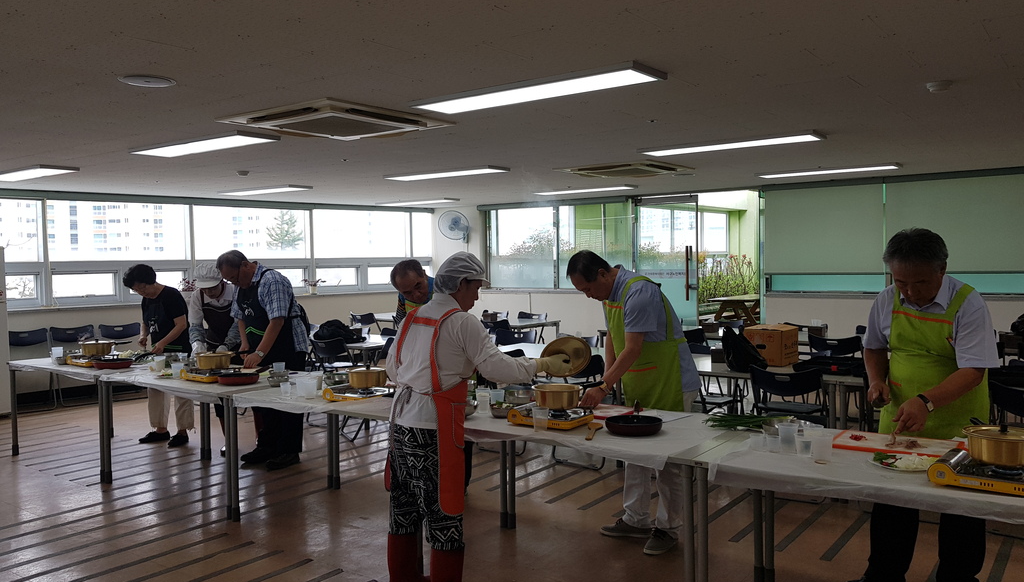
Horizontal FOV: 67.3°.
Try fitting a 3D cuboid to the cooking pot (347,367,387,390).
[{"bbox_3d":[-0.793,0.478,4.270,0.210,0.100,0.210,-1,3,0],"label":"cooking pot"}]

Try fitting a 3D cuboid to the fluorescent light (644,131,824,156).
[{"bbox_3d":[1.504,-1.018,5.357,1.250,0.030,0.310,1,3,38],"label":"fluorescent light"}]

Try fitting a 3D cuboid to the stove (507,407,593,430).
[{"bbox_3d":[0.184,0.593,3.730,0.325,0.088,0.270,1,2,35],"label":"stove"}]

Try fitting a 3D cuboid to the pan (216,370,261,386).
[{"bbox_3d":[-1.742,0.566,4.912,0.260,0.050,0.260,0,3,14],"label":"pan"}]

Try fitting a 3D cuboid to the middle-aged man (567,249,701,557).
[{"bbox_3d":[0.637,0.559,4.077,0.670,1.570,0.490,-2,3,-26],"label":"middle-aged man"}]

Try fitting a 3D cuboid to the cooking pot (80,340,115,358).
[{"bbox_3d":[-3.377,0.459,6.244,0.245,0.115,0.245,0,1,0],"label":"cooking pot"}]

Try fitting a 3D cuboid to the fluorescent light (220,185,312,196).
[{"bbox_3d":[-2.754,-1.115,8.553,1.250,0.030,0.310,1,3,37],"label":"fluorescent light"}]

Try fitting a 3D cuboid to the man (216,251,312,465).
[{"bbox_3d":[-1.906,0.528,5.959,0.560,1.660,0.660,1,2,35],"label":"man"}]

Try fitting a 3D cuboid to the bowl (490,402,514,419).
[{"bbox_3d":[-0.038,0.606,3.894,0.142,0.060,0.142,0,1,0],"label":"bowl"}]

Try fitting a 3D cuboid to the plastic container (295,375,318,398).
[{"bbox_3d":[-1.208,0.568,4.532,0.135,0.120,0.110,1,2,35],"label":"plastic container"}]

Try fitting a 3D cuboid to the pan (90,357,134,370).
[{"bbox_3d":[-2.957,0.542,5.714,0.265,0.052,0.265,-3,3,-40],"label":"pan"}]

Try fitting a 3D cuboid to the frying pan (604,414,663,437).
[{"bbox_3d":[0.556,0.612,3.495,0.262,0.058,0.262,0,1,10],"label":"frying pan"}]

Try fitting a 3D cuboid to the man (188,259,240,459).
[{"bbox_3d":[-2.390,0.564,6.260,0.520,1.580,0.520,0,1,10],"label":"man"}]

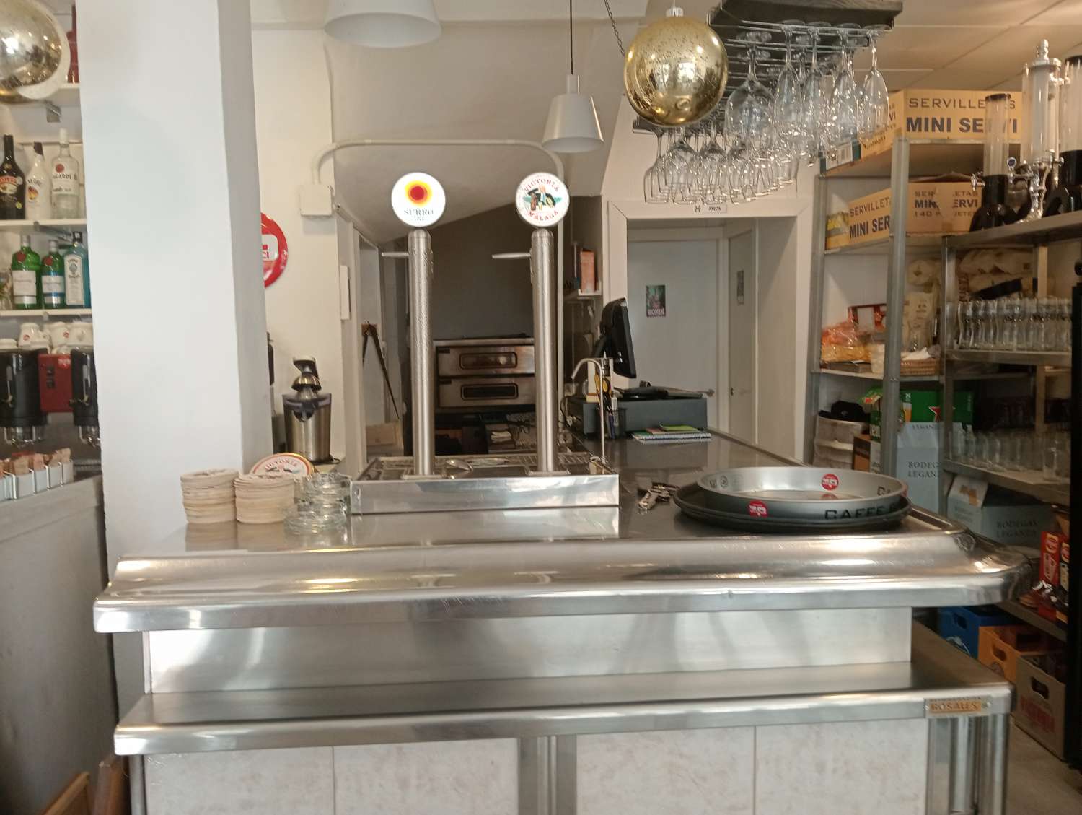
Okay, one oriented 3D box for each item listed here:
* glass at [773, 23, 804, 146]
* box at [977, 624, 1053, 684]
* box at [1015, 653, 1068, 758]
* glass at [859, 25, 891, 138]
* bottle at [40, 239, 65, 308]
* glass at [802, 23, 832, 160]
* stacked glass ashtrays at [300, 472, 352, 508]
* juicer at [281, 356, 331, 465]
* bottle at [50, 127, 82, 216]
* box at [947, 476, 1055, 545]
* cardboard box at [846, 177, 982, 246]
[{"bbox_3d":[0.512,-0.672,1.810,0.061,0.235,0.061,-1,5,-4],"label":"glass"},{"bbox_3d":[1.950,1.003,3.365,0.400,0.250,0.280,-1,5,-4],"label":"box"},{"bbox_3d":[1.937,1.030,3.065,0.400,0.245,0.290,-1,5,-4],"label":"box"},{"bbox_3d":[0.721,-0.698,1.900,0.065,0.225,0.065,-1,5,-4],"label":"glass"},{"bbox_3d":[-1.595,-0.435,2.870,0.084,0.232,0.084,-2,5,-19],"label":"bottle"},{"bbox_3d":[0.570,-0.668,1.810,0.061,0.235,0.061,-1,5,-4],"label":"glass"},{"bbox_3d":[-0.364,0.138,1.475,0.091,0.040,0.091,-1,5,-4],"label":"stacked glass ashtrays"},{"bbox_3d":[-0.753,0.005,2.840,0.148,0.332,0.190,-1,5,-4],"label":"juicer"},{"bbox_3d":[-1.530,-0.751,2.820,0.080,0.287,0.080,-2,5,-14],"label":"bottle"},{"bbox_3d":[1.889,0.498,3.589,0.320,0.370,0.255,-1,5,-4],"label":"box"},{"bbox_3d":[1.637,-0.842,3.855,0.335,0.220,0.550,-1,5,-4],"label":"cardboard box"}]

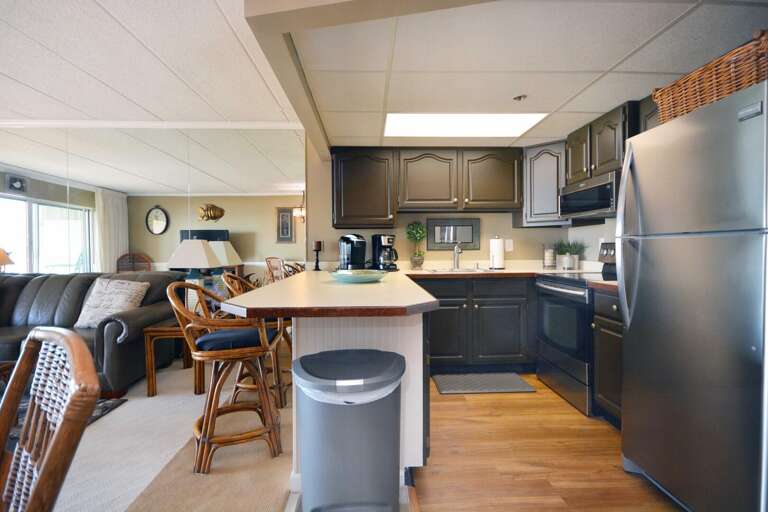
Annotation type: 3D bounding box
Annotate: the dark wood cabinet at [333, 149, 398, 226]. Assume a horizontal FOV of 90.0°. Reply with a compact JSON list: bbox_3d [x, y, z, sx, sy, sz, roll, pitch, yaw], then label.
[{"bbox_3d":[-0.191,-0.658,3.815,0.620,0.765,0.325,0,1,-2],"label":"dark wood cabinet"}]

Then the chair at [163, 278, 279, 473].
[{"bbox_3d":[-0.846,0.615,2.111,0.540,0.950,0.520,-1,1,-22],"label":"chair"}]

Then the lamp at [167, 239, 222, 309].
[{"bbox_3d":[-1.785,0.199,3.656,0.400,0.700,0.380,0,1,-2],"label":"lamp"}]

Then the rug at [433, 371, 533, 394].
[{"bbox_3d":[0.834,1.077,3.290,0.760,0.014,0.455,0,1,-2],"label":"rug"}]

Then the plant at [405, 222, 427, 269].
[{"bbox_3d":[0.309,-0.094,3.744,0.190,0.470,0.190,0,1,-2],"label":"plant"}]

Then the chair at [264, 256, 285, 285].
[{"bbox_3d":[-2.057,0.501,7.637,0.500,0.965,0.580,-1,1,-39],"label":"chair"}]

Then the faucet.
[{"bbox_3d":[0.711,0.003,3.711,0.075,0.275,0.200,0,1,-2],"label":"faucet"}]

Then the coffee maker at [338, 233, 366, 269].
[{"bbox_3d":[-0.312,-0.024,3.762,0.255,0.345,0.300,0,1,-14],"label":"coffee maker"}]

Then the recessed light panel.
[{"bbox_3d":[0.610,-1.055,3.114,1.190,0.030,0.585,0,1,-2],"label":"recessed light panel"}]

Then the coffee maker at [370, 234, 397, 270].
[{"bbox_3d":[-0.007,-0.029,3.663,0.215,0.345,0.180,0,1,28],"label":"coffee maker"}]

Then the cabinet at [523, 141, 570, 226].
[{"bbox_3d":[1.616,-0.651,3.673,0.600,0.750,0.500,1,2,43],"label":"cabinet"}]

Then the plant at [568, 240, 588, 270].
[{"bbox_3d":[1.786,0.001,3.603,0.170,0.280,0.170,0,1,-2],"label":"plant"}]

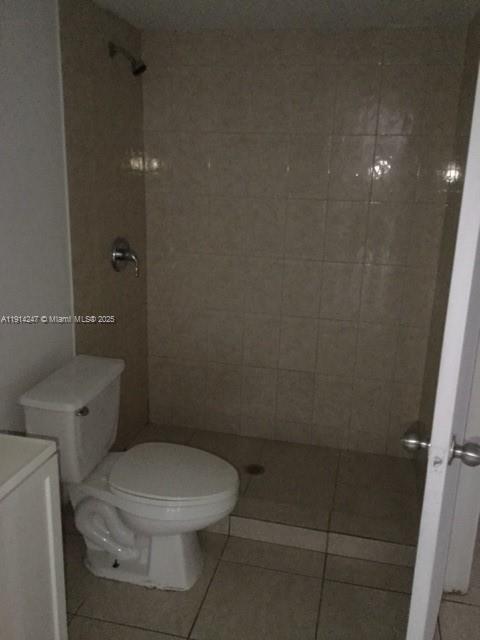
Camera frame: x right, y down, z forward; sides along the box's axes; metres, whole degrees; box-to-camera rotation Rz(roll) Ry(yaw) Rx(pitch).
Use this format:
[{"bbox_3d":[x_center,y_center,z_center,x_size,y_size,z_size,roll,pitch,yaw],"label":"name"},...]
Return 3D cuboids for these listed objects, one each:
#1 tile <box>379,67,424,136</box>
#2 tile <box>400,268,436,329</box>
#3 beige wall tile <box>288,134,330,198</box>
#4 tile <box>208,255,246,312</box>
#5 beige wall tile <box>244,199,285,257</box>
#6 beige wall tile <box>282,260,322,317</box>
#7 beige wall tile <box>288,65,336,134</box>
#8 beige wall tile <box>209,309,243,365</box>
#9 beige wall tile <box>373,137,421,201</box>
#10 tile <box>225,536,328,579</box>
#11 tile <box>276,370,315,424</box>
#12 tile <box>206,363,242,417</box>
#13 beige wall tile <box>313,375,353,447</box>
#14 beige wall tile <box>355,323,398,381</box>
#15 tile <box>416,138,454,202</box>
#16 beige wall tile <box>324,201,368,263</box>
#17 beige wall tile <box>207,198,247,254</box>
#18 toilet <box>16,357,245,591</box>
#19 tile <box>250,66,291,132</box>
[{"bbox_3d":[0.735,-0.997,2.615,0.200,0.302,0.010,5,17,12],"label":"tile"},{"bbox_3d":[0.877,-0.110,2.836,0.133,0.303,0.010,5,16,12],"label":"tile"},{"bbox_3d":[0.340,-0.749,2.802,0.202,0.305,0.010,5,17,12],"label":"beige wall tile"},{"bbox_3d":[-0.073,-0.200,3.051,0.199,0.301,0.010,5,16,12],"label":"tile"},{"bbox_3d":[0.133,-0.474,2.926,0.199,0.301,0.010,5,16,12],"label":"beige wall tile"},{"bbox_3d":[0.321,-0.160,2.954,0.202,0.303,0.010,5,16,12],"label":"beige wall tile"},{"bbox_3d":[0.341,-1.033,2.696,0.200,0.302,0.010,5,17,12],"label":"beige wall tile"},{"bbox_3d":[-0.082,0.096,3.122,0.202,0.303,0.010,5,16,12],"label":"beige wall tile"},{"bbox_3d":[0.732,-0.713,2.716,0.199,0.301,0.010,5,16,12],"label":"beige wall tile"},{"bbox_3d":[0.146,1.027,2.484,0.439,0.010,0.162,5,17,12],"label":"tile"},{"bbox_3d":[0.301,0.421,3.148,0.202,0.305,0.010,5,17,12],"label":"tile"},{"bbox_3d":[-0.090,0.386,3.206,0.202,0.303,0.010,5,16,12],"label":"tile"},{"bbox_3d":[0.500,0.474,3.090,0.202,0.375,0.010,5,16,12],"label":"beige wall tile"},{"bbox_3d":[0.706,0.166,2.954,0.202,0.303,0.010,5,16,12],"label":"beige wall tile"},{"bbox_3d":[0.894,-0.692,2.669,0.133,0.303,0.010,5,16,12],"label":"tile"},{"bbox_3d":[0.526,-0.438,2.841,0.199,0.301,0.010,5,16,12],"label":"beige wall tile"},{"bbox_3d":[-0.069,-0.487,2.956,0.200,0.302,0.010,5,17,12],"label":"beige wall tile"},{"bbox_3d":[-0.384,0.622,2.271,0.758,0.775,0.450,5,16,12],"label":"toilet"},{"bbox_3d":[0.152,-1.060,2.756,0.202,0.305,0.010,5,17,12],"label":"tile"}]

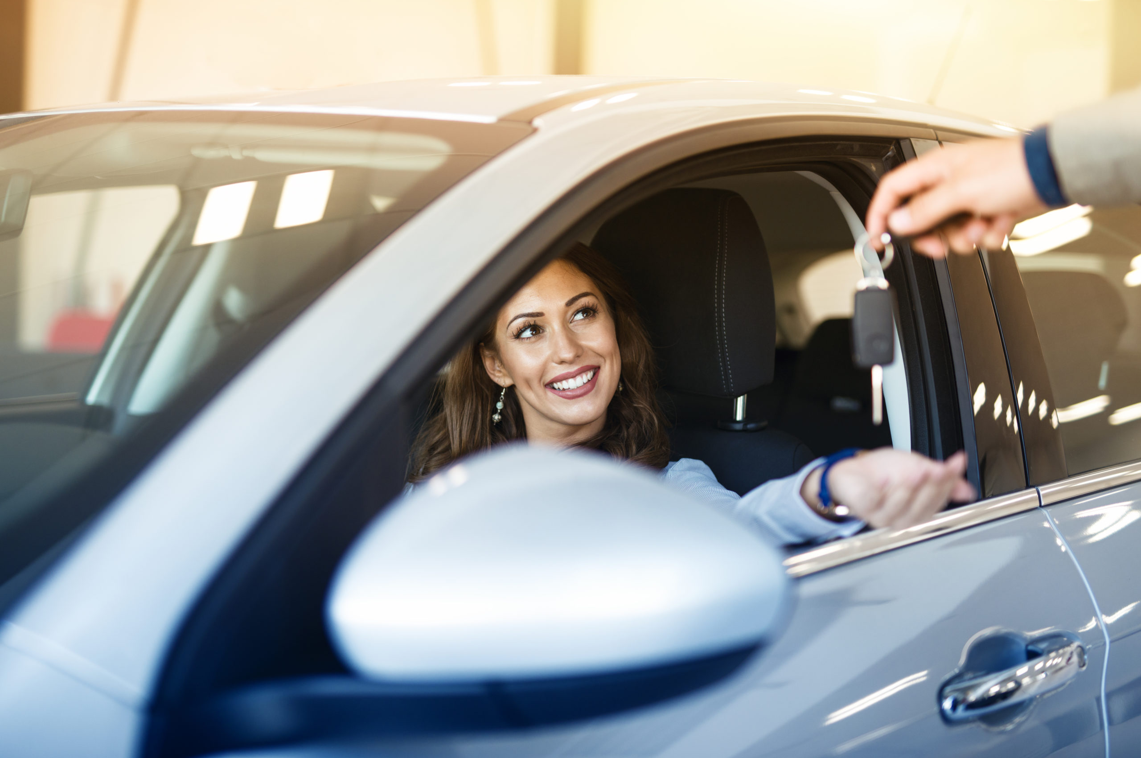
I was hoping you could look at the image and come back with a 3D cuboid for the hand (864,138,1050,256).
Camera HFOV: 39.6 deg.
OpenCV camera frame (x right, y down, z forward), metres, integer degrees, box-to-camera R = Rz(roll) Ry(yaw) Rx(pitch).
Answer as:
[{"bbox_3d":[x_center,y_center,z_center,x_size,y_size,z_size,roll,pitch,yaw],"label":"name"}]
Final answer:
[{"bbox_3d":[0.311,-0.147,1.280,0.145,0.095,0.095,2,1,16],"label":"hand"}]

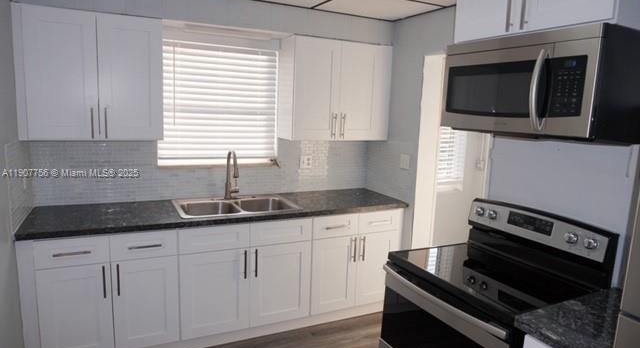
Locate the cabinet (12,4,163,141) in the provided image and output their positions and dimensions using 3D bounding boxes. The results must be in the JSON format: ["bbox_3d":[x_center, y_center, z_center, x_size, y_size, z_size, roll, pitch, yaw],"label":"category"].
[{"bbox_3d":[-1.439,-0.613,2.733,0.793,0.769,0.305,-2,10,-26],"label":"cabinet"}]

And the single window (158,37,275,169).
[{"bbox_3d":[-0.759,-0.514,3.274,0.918,0.909,0.052,-2,10,-26],"label":"single window"}]

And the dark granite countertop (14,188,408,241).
[{"bbox_3d":[-0.595,0.246,3.094,2.546,0.034,0.661,-2,10,-26],"label":"dark granite countertop"}]

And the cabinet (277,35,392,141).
[{"bbox_3d":[0.125,-0.669,3.490,0.862,0.769,0.305,-2,10,-26],"label":"cabinet"}]

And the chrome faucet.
[{"bbox_3d":[-0.628,0.020,3.192,0.110,0.375,0.261,-2,10,-26],"label":"chrome faucet"}]

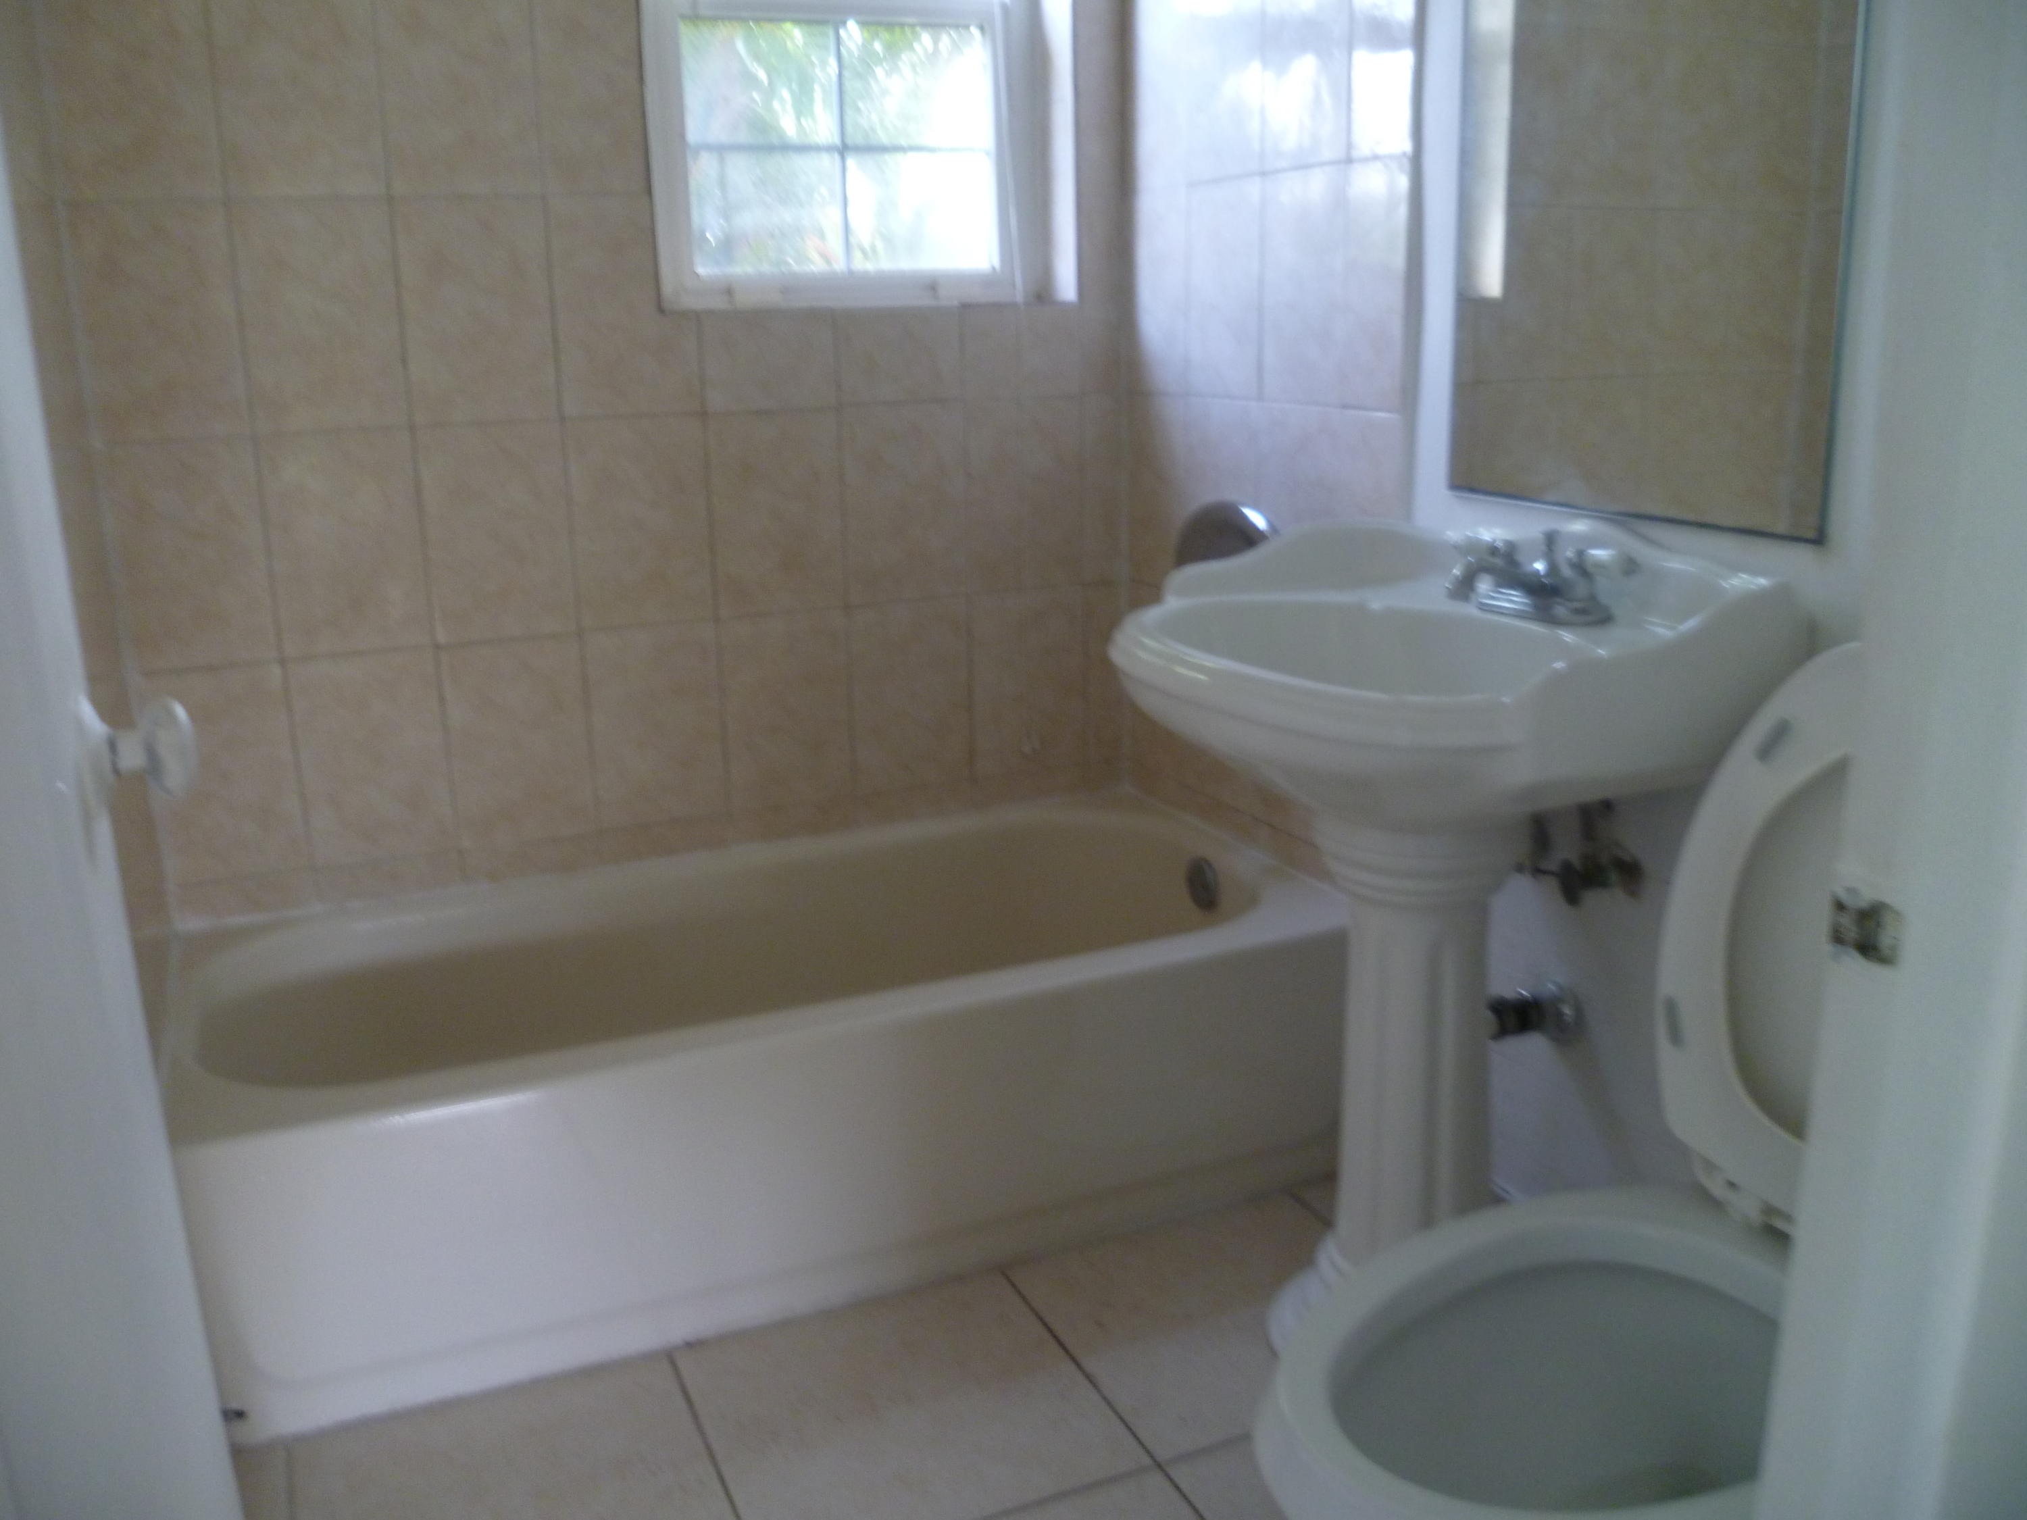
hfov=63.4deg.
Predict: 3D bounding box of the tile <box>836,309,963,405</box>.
[{"bbox_3d":[-0.170,-0.601,2.434,0.198,0.141,0.010,-8,16,-22],"label":"tile"}]

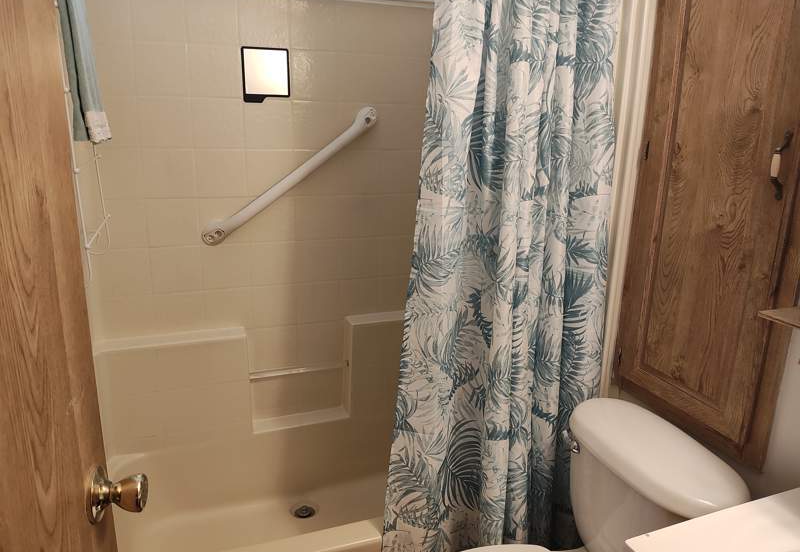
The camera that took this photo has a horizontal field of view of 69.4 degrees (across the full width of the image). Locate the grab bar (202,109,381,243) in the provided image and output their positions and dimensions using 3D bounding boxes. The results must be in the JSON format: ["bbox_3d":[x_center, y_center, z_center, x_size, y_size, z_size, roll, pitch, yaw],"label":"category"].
[{"bbox_3d":[-0.338,-0.319,1.847,0.693,0.070,0.075,-38,23,-7],"label":"grab bar"}]

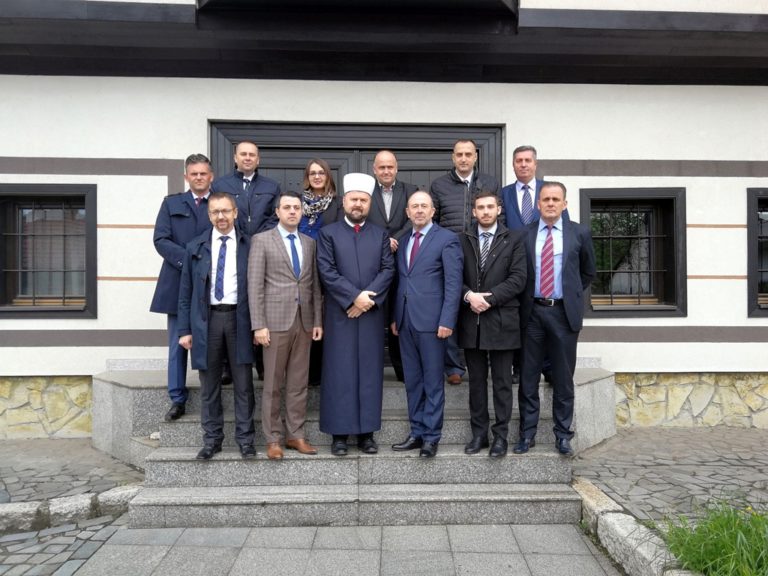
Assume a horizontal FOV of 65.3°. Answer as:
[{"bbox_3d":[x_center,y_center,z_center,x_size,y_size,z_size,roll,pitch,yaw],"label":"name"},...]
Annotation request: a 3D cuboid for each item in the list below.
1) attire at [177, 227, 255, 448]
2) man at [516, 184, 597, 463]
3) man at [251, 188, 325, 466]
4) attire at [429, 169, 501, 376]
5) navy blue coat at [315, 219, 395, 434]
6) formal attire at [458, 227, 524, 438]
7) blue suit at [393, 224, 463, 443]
[{"bbox_3d":[-1.124,0.328,4.007,0.530,1.478,0.360,-1,2,-14],"label":"attire"},{"bbox_3d":[1.161,0.190,4.066,0.540,1.826,0.360,0,2,12],"label":"man"},{"bbox_3d":[-0.662,0.225,4.027,0.510,1.761,0.340,0,2,-7],"label":"man"},{"bbox_3d":[0.620,-0.118,4.560,0.548,1.583,0.340,0,2,2],"label":"attire"},{"bbox_3d":[-0.193,0.265,4.066,0.540,1.487,0.380,0,2,-1],"label":"navy blue coat"},{"bbox_3d":[0.734,0.301,4.050,0.490,1.490,0.350,0,0,19],"label":"formal attire"},{"bbox_3d":[0.285,0.306,4.030,0.500,1.490,0.320,0,0,21],"label":"blue suit"}]

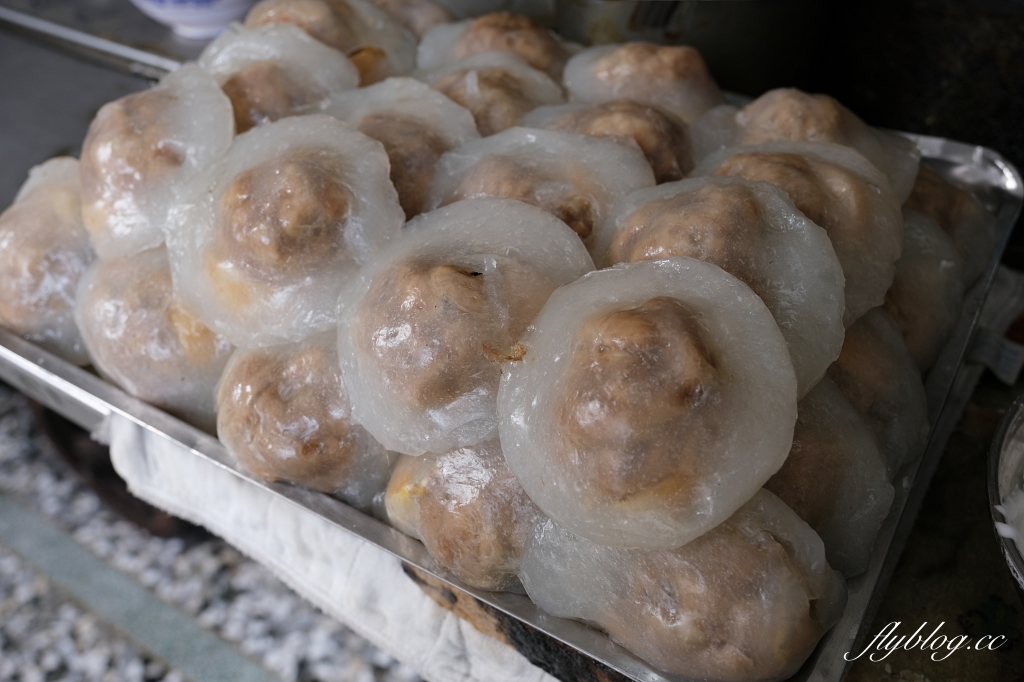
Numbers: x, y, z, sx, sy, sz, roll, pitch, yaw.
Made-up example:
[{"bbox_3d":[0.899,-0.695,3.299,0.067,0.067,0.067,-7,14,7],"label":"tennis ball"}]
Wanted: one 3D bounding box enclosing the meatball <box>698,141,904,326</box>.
[{"bbox_3d":[0.110,-0.048,0.358,0.080,0.042,0.080,5,64,16],"label":"meatball"}]

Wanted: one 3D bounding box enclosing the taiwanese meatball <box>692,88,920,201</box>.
[{"bbox_3d":[0.126,-0.081,0.400,0.094,0.043,0.088,0,41,0],"label":"taiwanese meatball"}]

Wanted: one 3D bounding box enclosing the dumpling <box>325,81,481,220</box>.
[{"bbox_3d":[-0.053,-0.091,0.455,0.085,0.042,0.085,1,78,-3],"label":"dumpling"}]

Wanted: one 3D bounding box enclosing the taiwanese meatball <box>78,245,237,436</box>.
[{"bbox_3d":[-0.156,-0.010,0.398,0.075,0.047,0.075,-1,68,2],"label":"taiwanese meatball"}]

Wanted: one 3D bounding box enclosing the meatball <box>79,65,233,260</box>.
[{"bbox_3d":[-0.157,-0.080,0.405,0.086,0.042,0.086,-9,75,19],"label":"meatball"}]

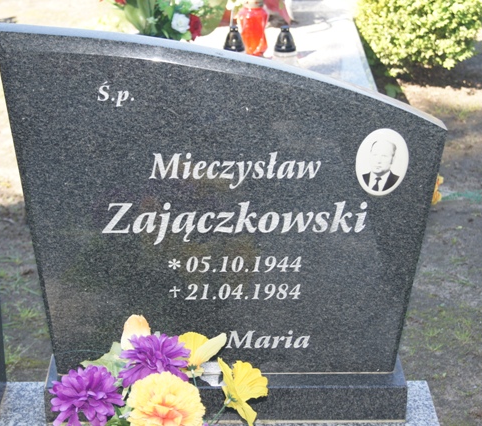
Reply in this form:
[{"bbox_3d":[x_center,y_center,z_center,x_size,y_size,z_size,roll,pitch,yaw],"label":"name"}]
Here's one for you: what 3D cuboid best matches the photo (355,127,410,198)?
[{"bbox_3d":[0.245,-0.089,2.070,0.092,0.123,0.010,6,20,-3],"label":"photo"}]

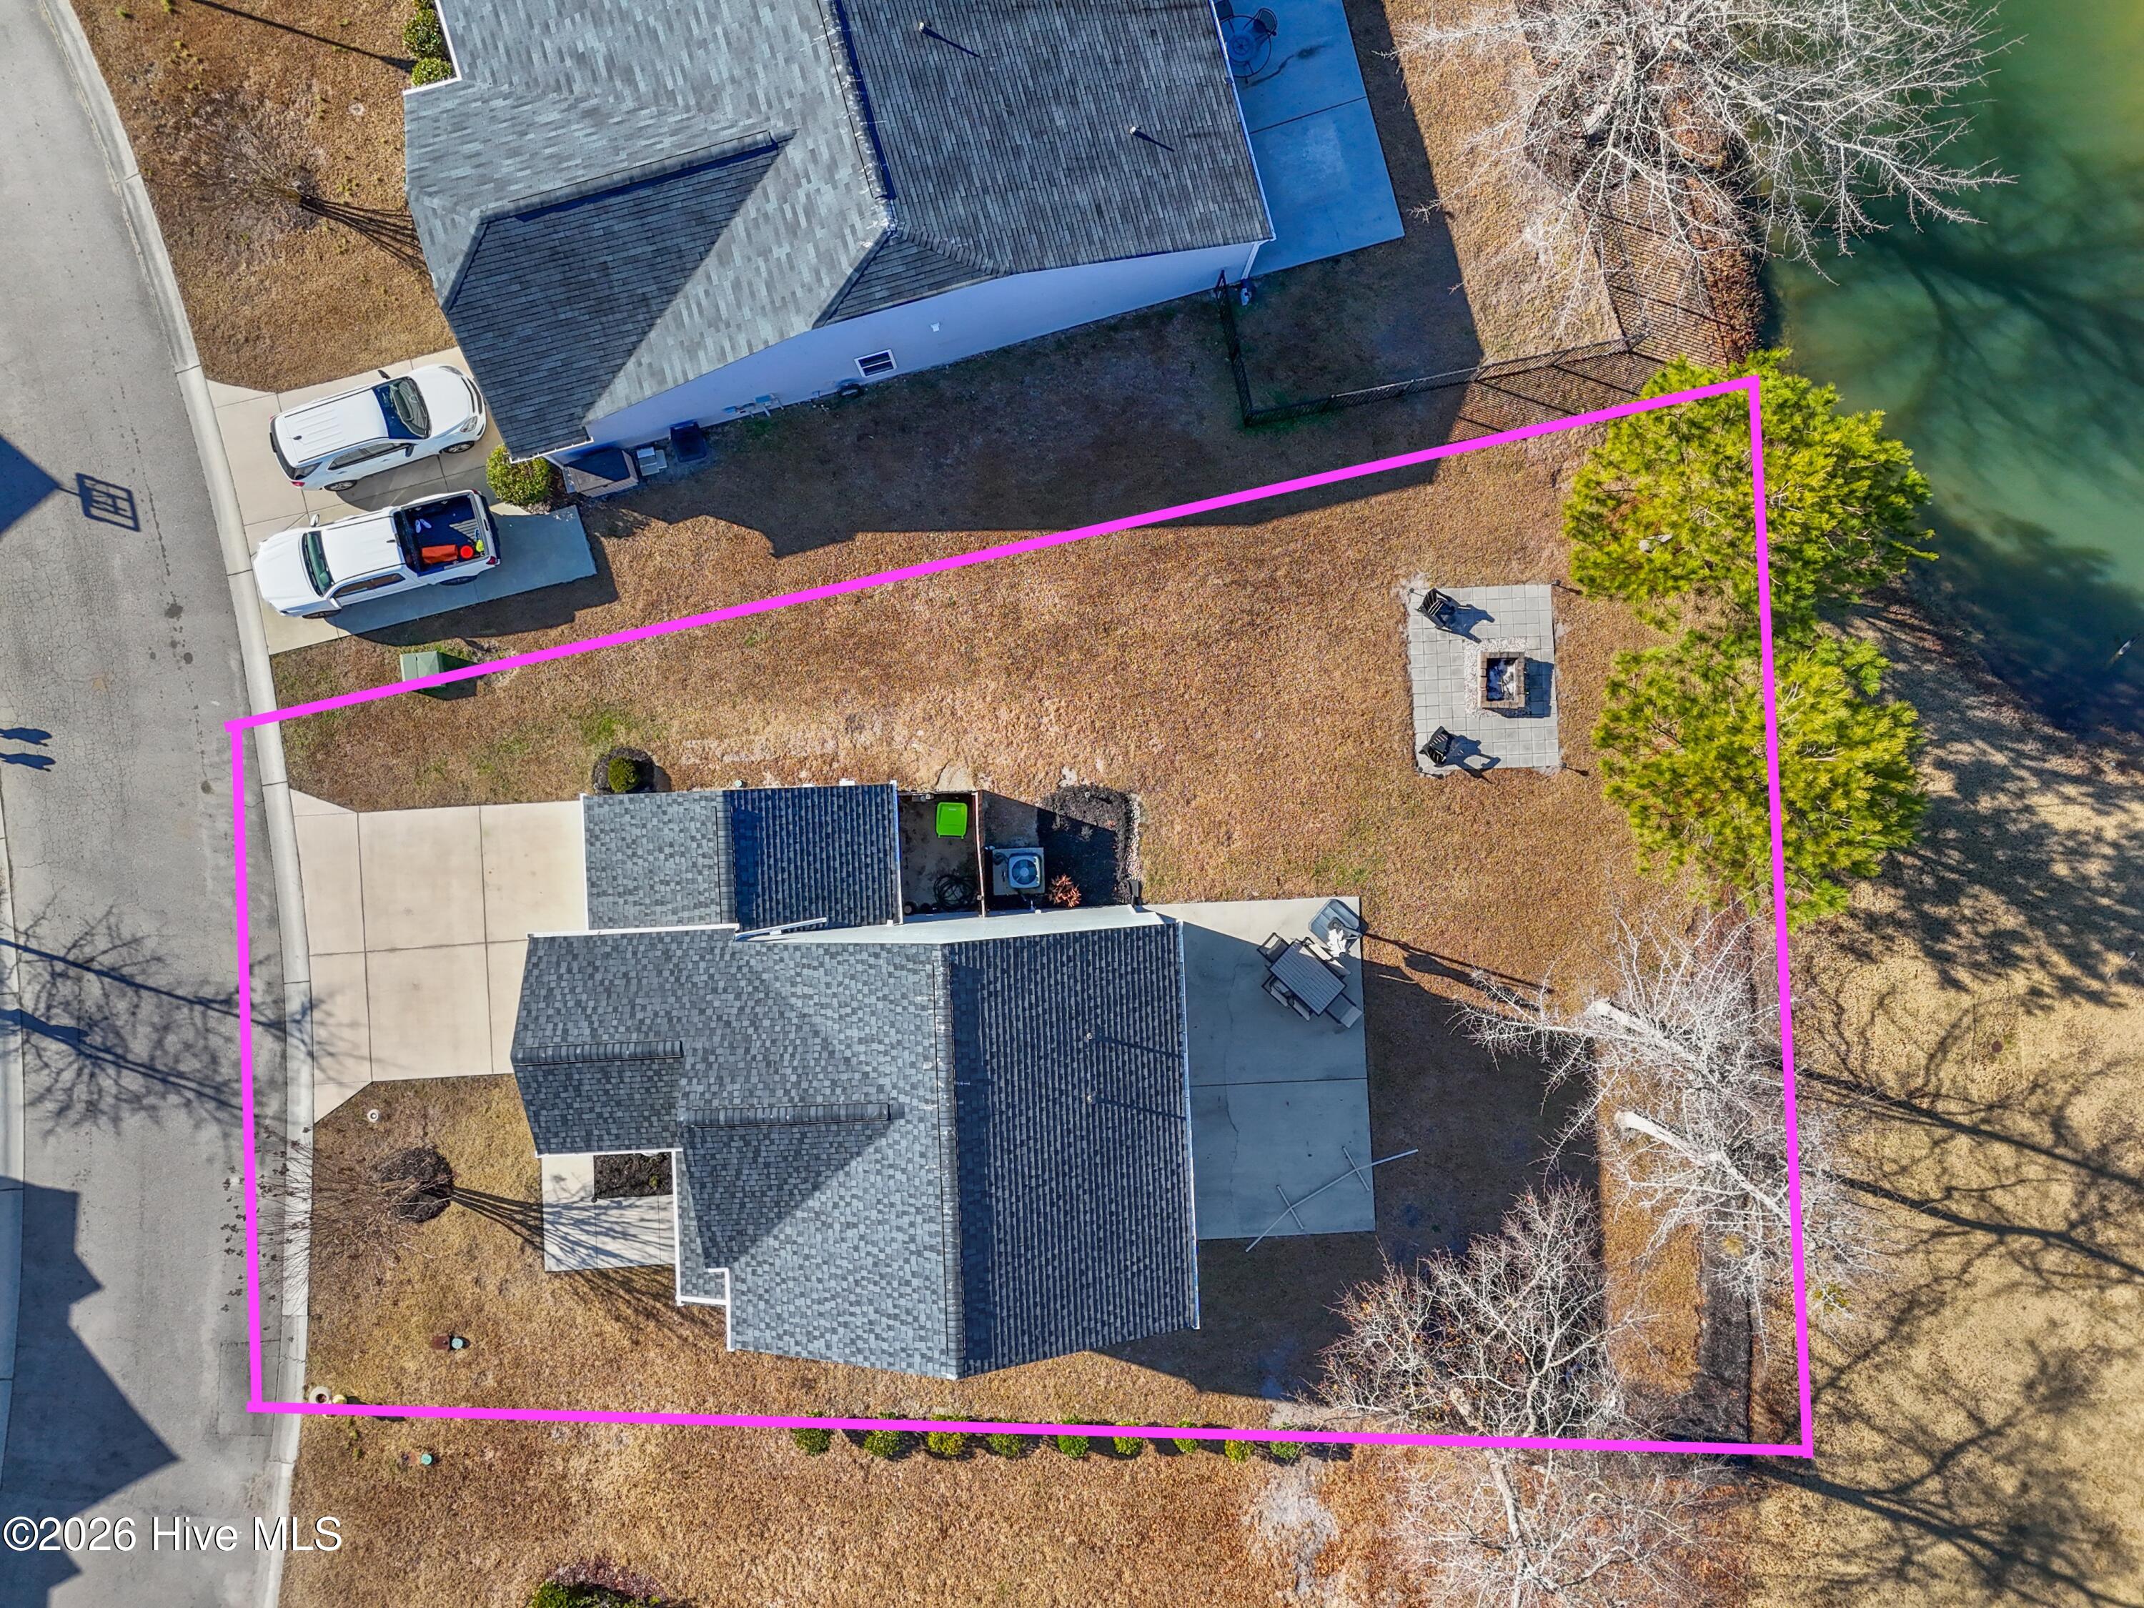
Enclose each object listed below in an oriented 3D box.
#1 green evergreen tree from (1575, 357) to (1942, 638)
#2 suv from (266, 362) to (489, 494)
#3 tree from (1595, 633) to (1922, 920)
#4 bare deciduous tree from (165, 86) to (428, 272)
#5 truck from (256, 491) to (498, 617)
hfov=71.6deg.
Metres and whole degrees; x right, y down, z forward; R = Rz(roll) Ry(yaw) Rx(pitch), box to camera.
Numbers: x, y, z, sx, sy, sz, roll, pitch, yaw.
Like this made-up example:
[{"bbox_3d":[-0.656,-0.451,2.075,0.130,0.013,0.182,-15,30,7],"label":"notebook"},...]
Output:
[{"bbox_3d":[14.208,-6.578,31.163,5.900,7.000,5.700,0,91,0],"label":"green evergreen tree"},{"bbox_3d":[-15.493,-8.506,33.301,4.720,1.700,1.870,-18,91,0],"label":"suv"},{"bbox_3d":[14.708,-0.526,31.238,5.800,7.000,6.000,0,91,0],"label":"tree"},{"bbox_3d":[-17.706,-13.751,32.632,3.600,3.300,3.600,0,91,0],"label":"bare deciduous tree"},{"bbox_3d":[-15.578,-5.698,33.295,5.430,1.780,1.900,-14,91,0],"label":"truck"}]

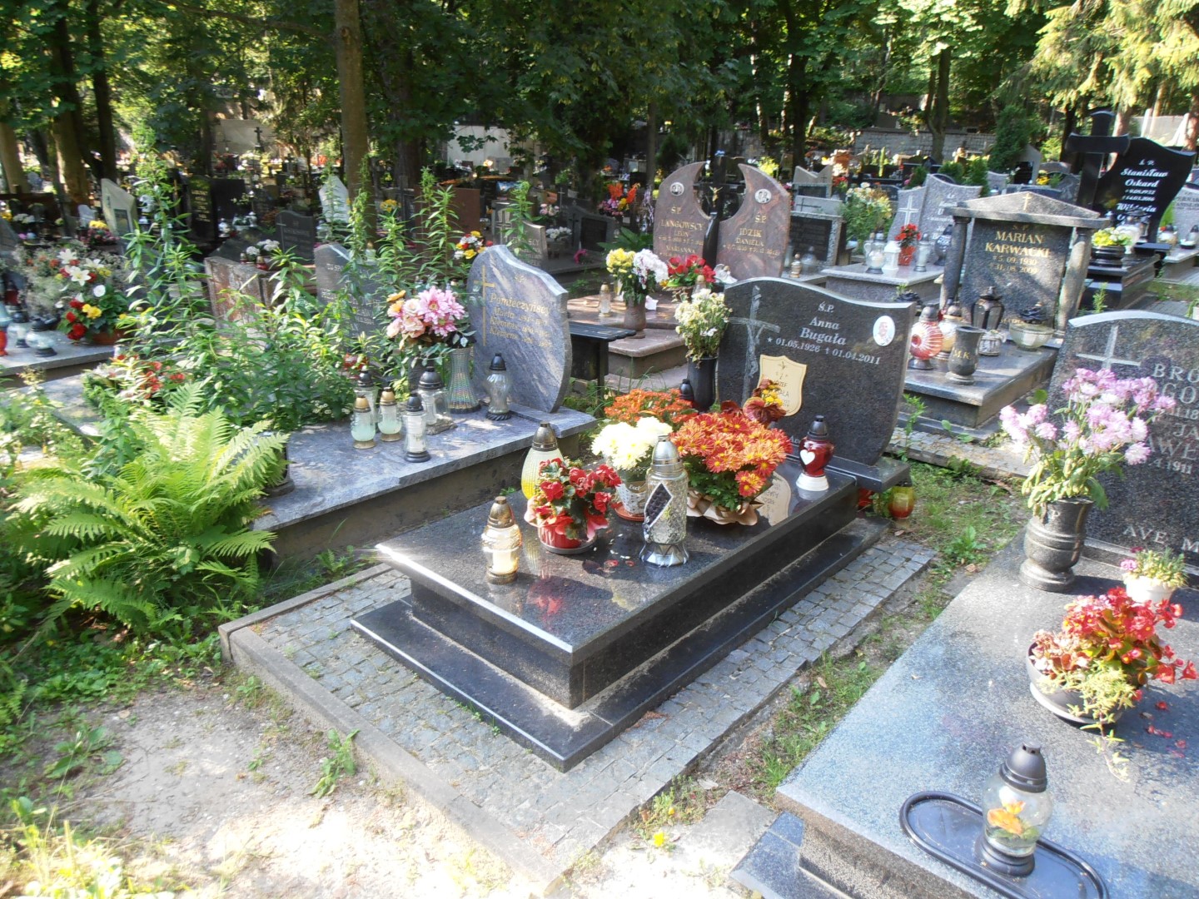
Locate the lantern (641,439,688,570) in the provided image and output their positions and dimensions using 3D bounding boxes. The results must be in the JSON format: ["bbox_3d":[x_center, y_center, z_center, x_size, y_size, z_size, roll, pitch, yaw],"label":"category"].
[{"bbox_3d":[0.207,0.151,2.490,0.145,0.385,0.145,1,20,0],"label":"lantern"}]

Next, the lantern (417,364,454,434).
[{"bbox_3d":[-0.778,-0.247,3.893,0.145,0.285,0.145,18,25,38],"label":"lantern"}]

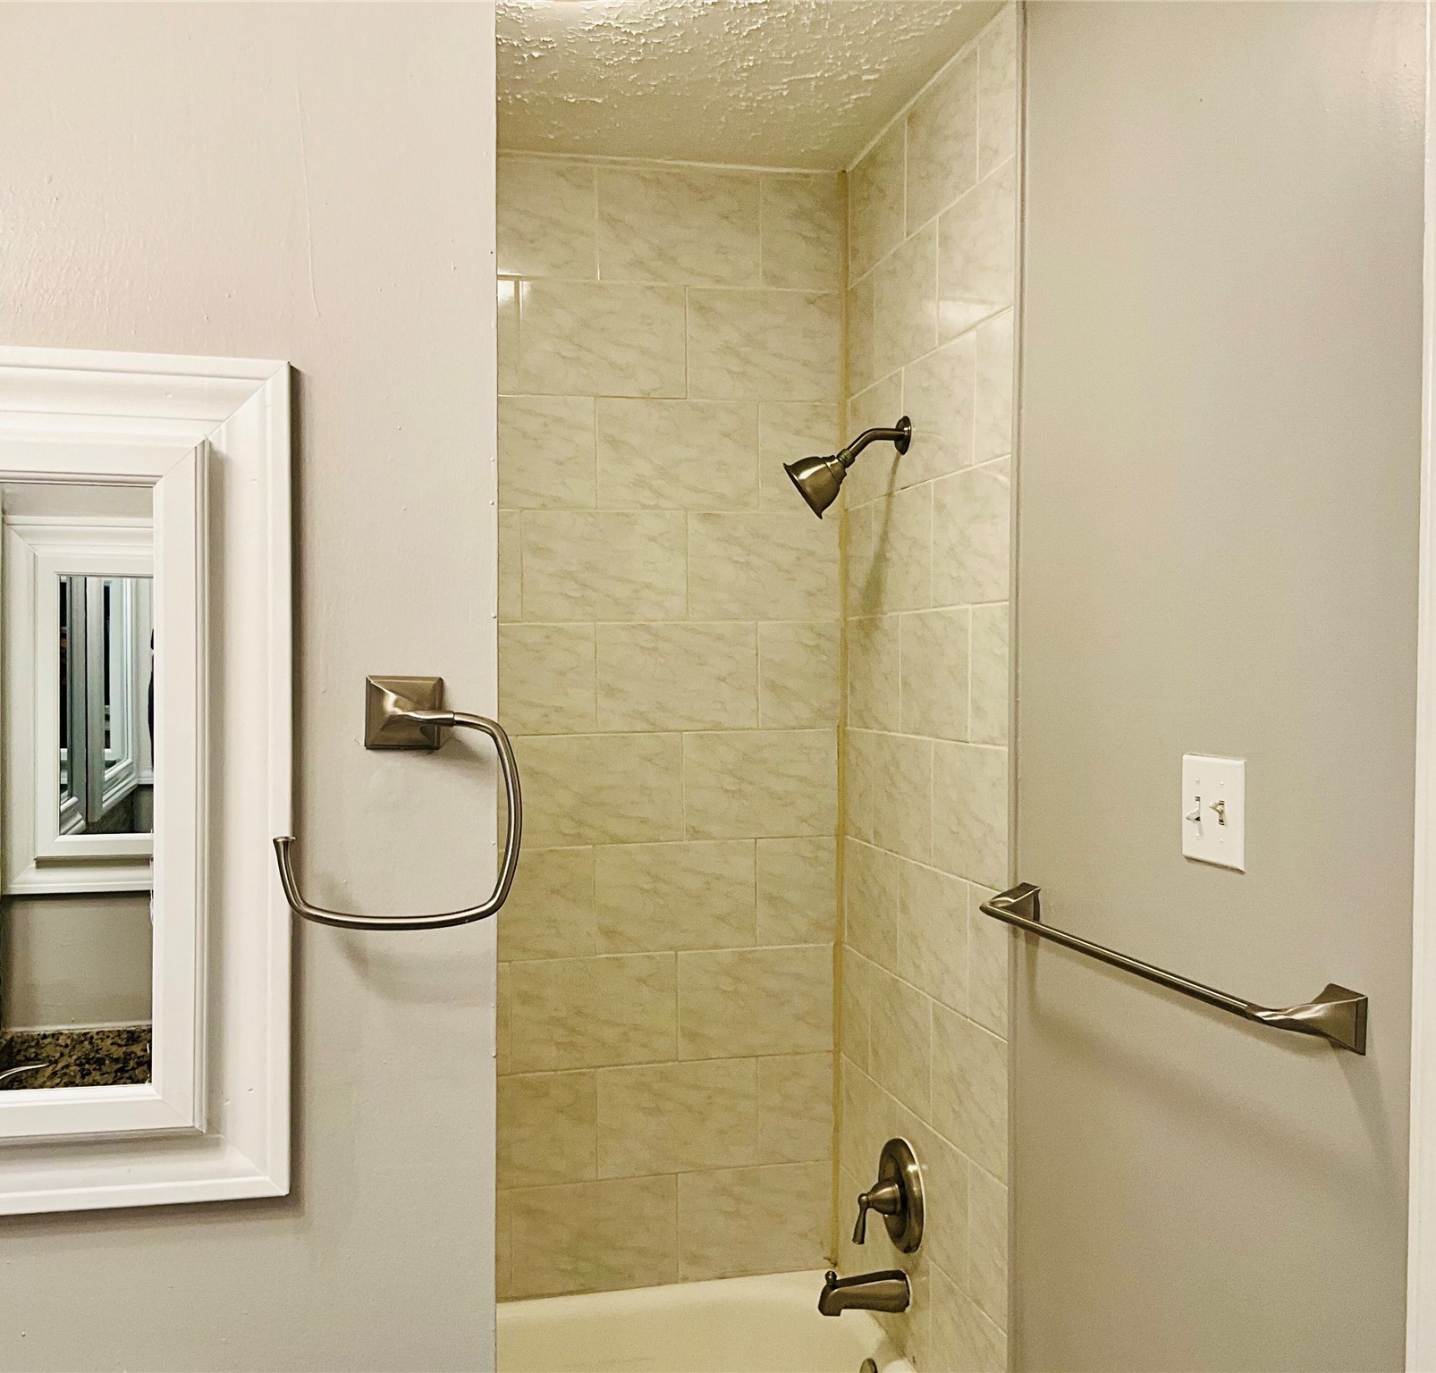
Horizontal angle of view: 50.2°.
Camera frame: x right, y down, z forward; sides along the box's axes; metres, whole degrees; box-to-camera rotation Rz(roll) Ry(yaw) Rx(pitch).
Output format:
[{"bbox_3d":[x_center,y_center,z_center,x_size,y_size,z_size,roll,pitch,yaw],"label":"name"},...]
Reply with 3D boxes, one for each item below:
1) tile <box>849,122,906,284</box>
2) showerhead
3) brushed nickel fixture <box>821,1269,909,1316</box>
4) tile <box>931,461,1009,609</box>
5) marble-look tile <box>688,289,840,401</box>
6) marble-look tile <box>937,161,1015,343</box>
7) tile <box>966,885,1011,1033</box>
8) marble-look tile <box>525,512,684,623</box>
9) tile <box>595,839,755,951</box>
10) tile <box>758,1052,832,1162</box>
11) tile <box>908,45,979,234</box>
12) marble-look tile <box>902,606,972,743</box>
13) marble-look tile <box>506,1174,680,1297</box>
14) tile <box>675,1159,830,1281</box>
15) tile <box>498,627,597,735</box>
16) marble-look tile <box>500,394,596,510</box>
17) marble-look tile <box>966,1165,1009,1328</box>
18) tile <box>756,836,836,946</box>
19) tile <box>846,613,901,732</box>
[{"bbox_3d":[0.281,-0.836,2.675,0.010,0.207,0.302,0,1,-13],"label":"tile"},{"bbox_3d":[0.205,-0.363,2.520,0.207,0.177,0.107,0,1,-13],"label":"showerhead"},{"bbox_3d":[0.236,0.995,2.531,0.145,0.073,0.060,0,1,-13],"label":"brushed nickel fixture"},{"bbox_3d":[0.377,-0.220,2.273,0.010,0.201,0.299,0,1,-13],"label":"tile"},{"bbox_3d":[0.089,-0.633,2.856,0.298,0.205,0.010,0,1,-14],"label":"marble-look tile"},{"bbox_3d":[0.379,-0.627,2.245,0.010,0.202,0.294,0,1,-13],"label":"marble-look tile"},{"bbox_3d":[0.392,0.391,2.199,0.010,0.203,0.141,0,1,-13],"label":"tile"},{"bbox_3d":[-0.209,-0.220,2.780,0.299,0.200,0.010,0,1,-13],"label":"marble-look tile"},{"bbox_3d":[-0.076,0.388,2.821,0.303,0.202,0.010,0,1,-13],"label":"tile"},{"bbox_3d":[0.145,0.795,2.878,0.144,0.200,0.010,0,1,-13],"label":"tile"},{"bbox_3d":[0.347,-0.835,2.381,0.010,0.208,0.304,0,1,-13],"label":"tile"},{"bbox_3d":[0.346,-0.019,2.435,0.012,0.203,0.305,0,1,-13],"label":"marble-look tile"},{"bbox_3d":[-0.223,1.001,2.796,0.306,0.202,0.010,0,1,-13],"label":"marble-look tile"},{"bbox_3d":[0.069,0.999,2.864,0.292,0.200,0.010,0,1,-13],"label":"tile"},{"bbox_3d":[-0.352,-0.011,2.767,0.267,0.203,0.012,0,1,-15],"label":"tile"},{"bbox_3d":[-0.368,-0.423,2.741,0.302,0.200,0.010,0,1,-13],"label":"marble-look tile"},{"bbox_3d":[0.390,0.798,2.195,0.010,0.200,0.139,0,1,-13],"label":"marble-look tile"},{"bbox_3d":[0.150,0.385,2.885,0.159,0.203,0.010,0,1,-14],"label":"tile"},{"bbox_3d":[0.277,-0.021,2.688,0.010,0.202,0.292,0,1,-13],"label":"tile"}]

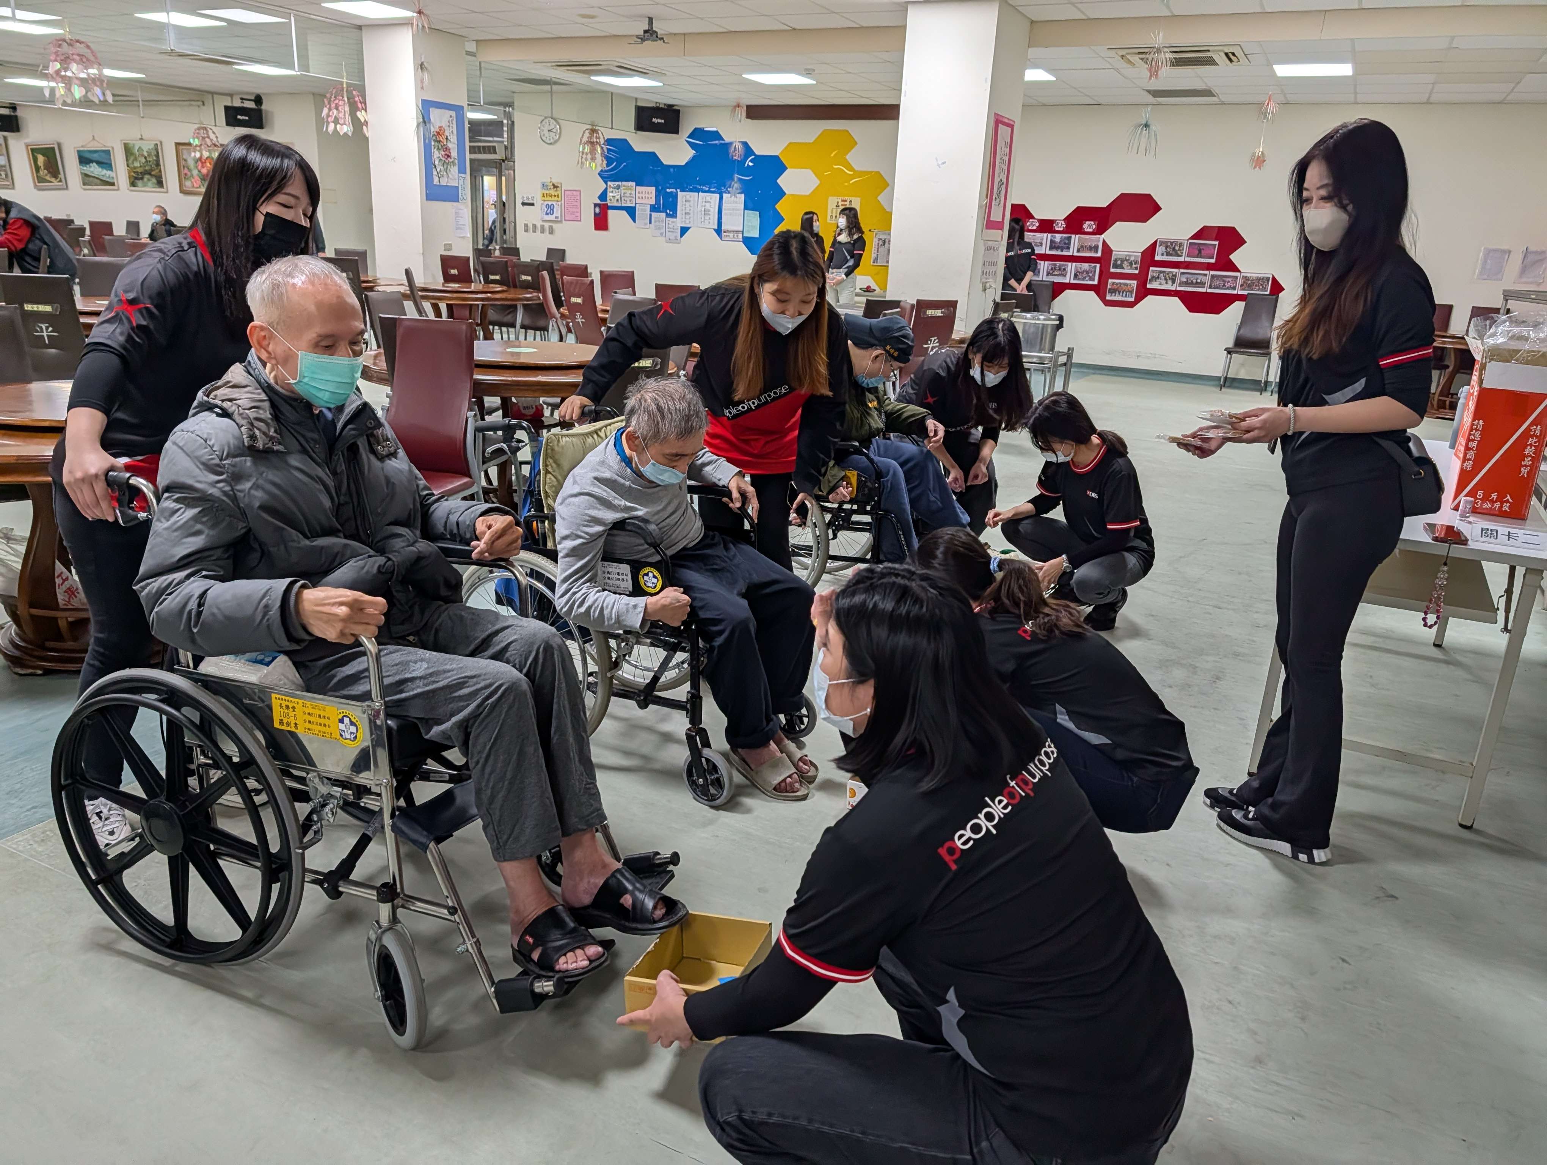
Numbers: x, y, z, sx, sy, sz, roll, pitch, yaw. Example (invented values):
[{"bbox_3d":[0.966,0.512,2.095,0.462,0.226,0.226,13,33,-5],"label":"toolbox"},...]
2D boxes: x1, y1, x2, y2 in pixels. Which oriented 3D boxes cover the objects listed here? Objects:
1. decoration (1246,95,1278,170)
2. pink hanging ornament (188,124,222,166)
[{"bbox_3d":[4.387,-4.026,9.604,0.190,0.660,0.190,12,20,25],"label":"decoration"},{"bbox_3d":[-8.850,-6.825,16.700,0.460,0.580,0.460,12,20,25],"label":"pink hanging ornament"}]

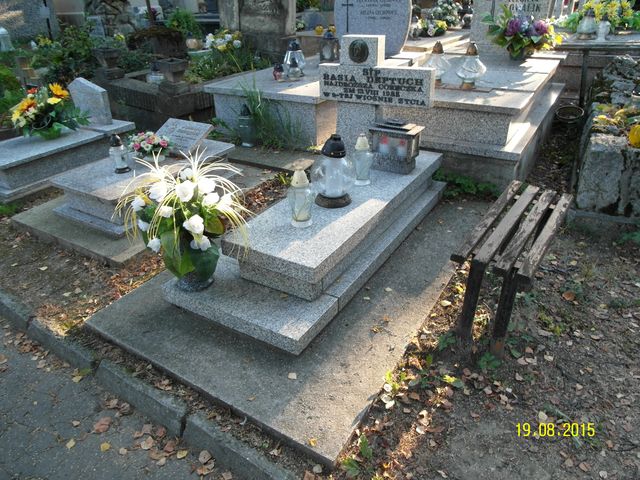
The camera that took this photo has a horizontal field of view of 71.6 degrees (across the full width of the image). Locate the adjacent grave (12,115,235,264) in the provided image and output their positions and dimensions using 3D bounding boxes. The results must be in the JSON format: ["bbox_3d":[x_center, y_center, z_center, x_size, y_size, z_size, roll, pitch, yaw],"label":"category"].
[{"bbox_3d":[-1.284,-0.471,3.136,1.192,0.472,1.288,16,34,28],"label":"adjacent grave"}]

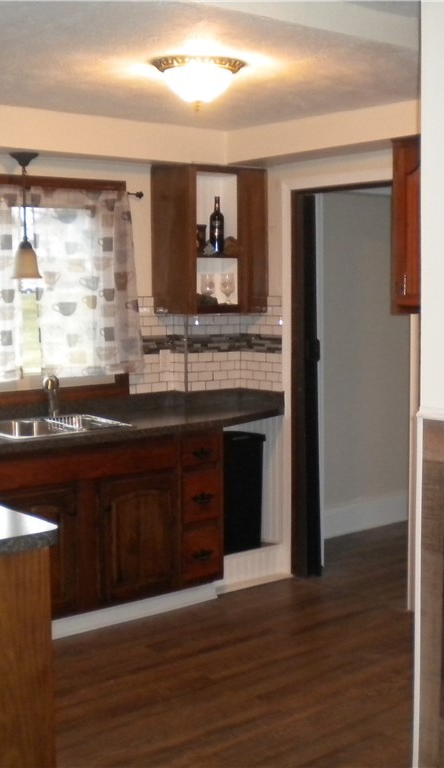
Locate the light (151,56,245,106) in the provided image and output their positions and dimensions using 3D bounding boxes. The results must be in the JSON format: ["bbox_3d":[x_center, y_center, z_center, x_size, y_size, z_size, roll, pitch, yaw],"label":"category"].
[{"bbox_3d":[-0.081,-1.070,3.691,0.350,0.180,0.350,-1,5,0],"label":"light"}]

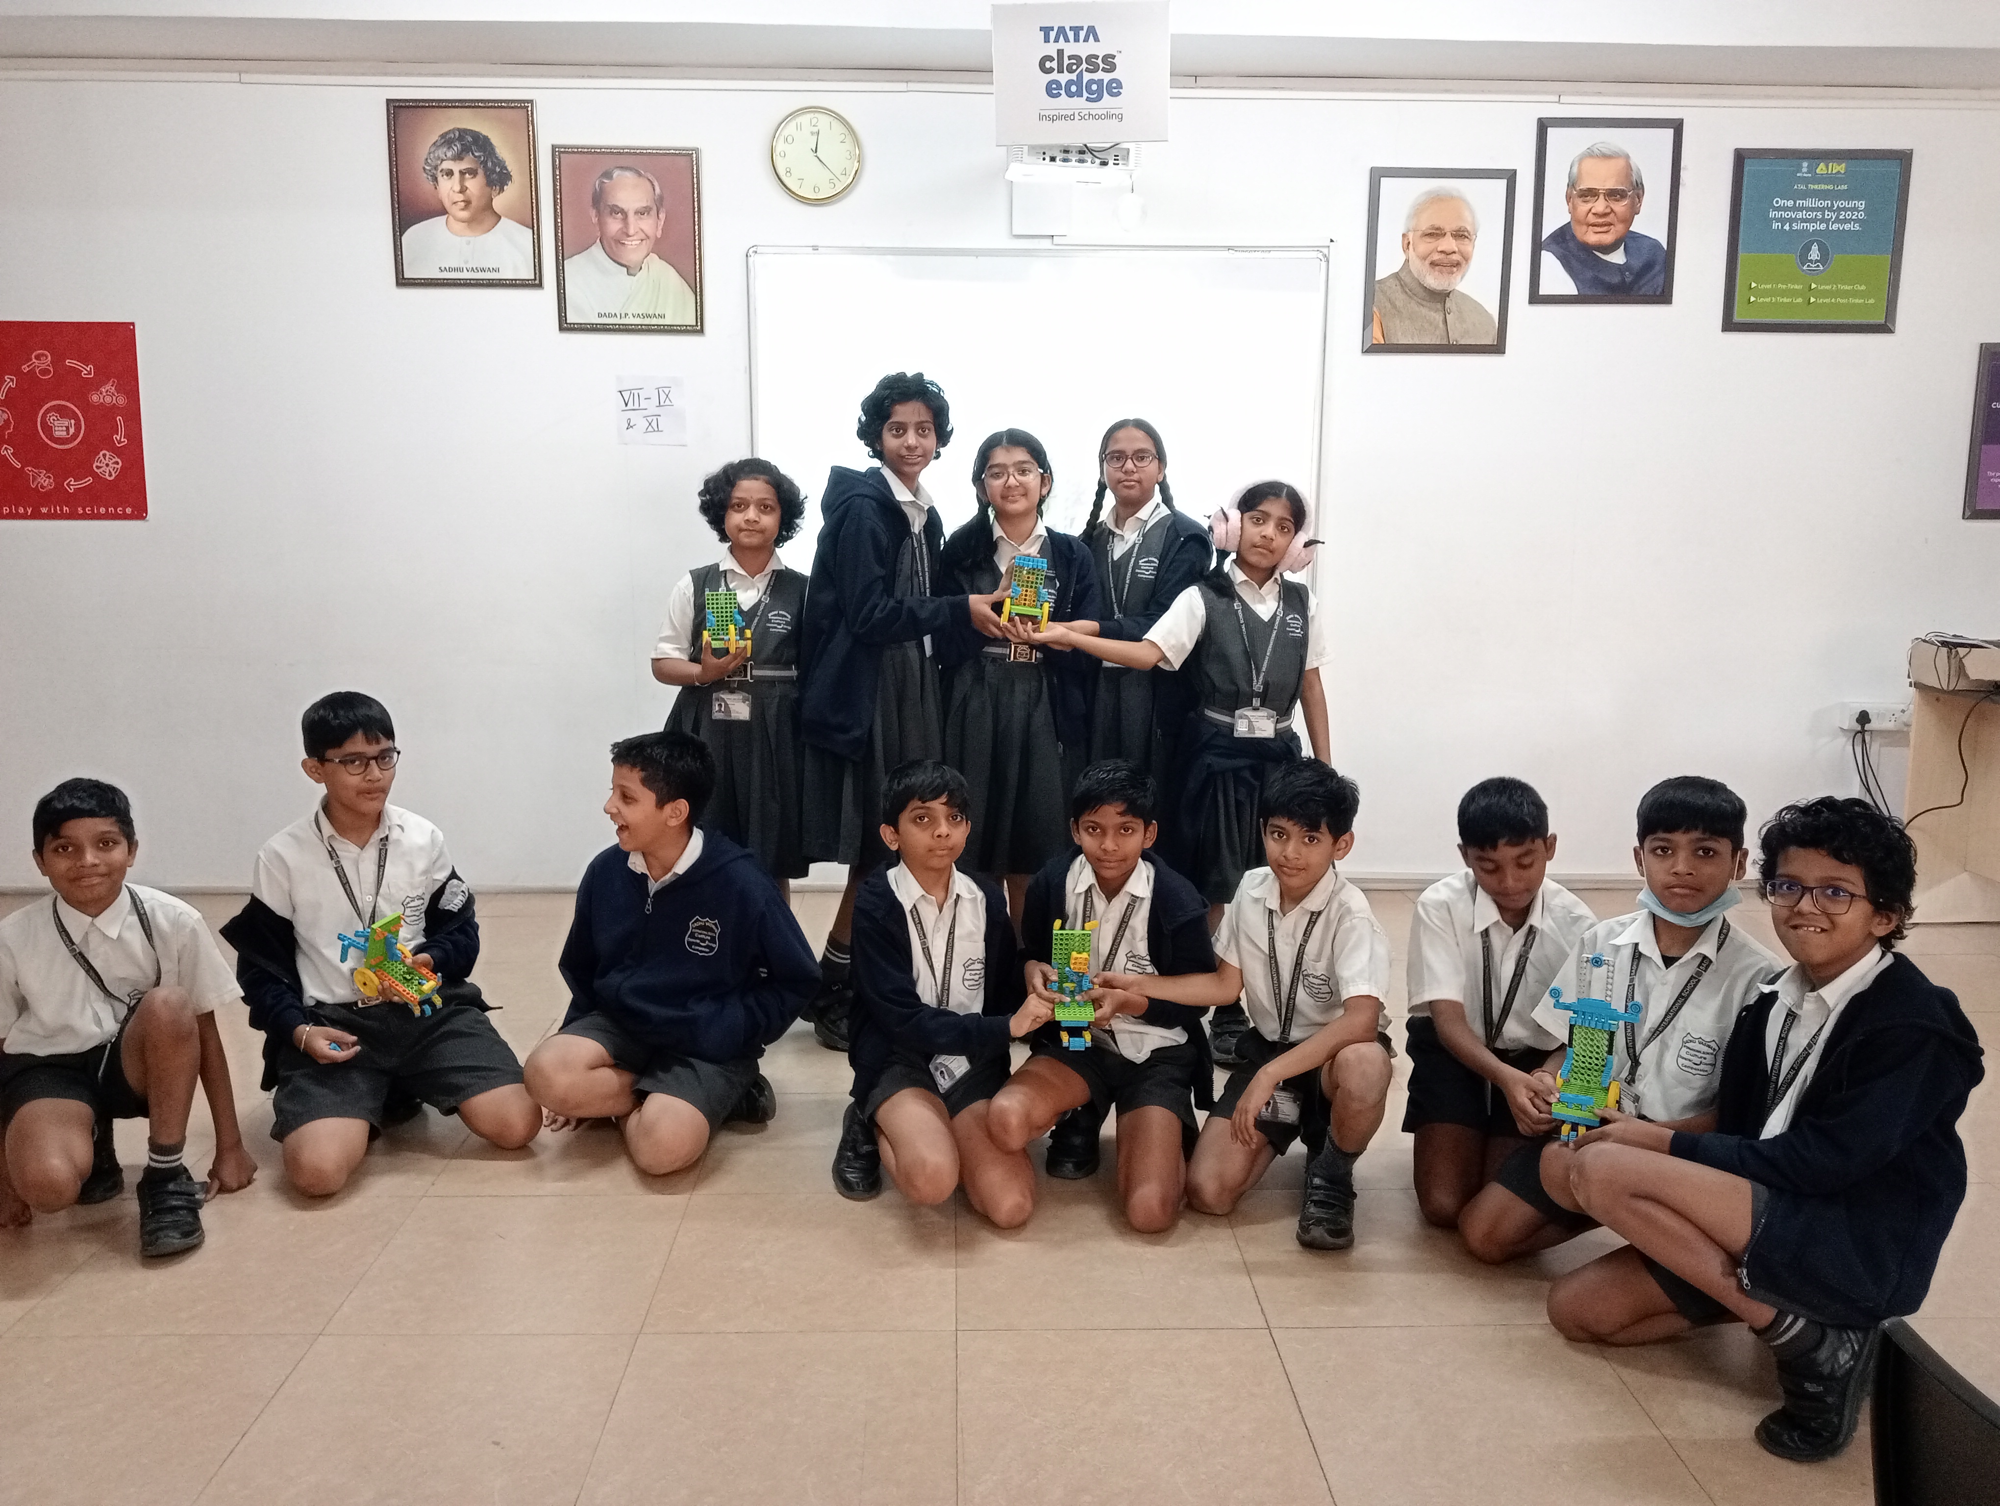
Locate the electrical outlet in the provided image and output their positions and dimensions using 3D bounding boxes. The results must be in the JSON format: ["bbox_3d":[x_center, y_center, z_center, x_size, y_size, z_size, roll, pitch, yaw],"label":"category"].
[{"bbox_3d":[2.898,-0.117,5.353,0.250,0.100,0.055,0,10,-2],"label":"electrical outlet"}]

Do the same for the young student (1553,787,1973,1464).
[{"bbox_3d":[1.159,0.517,2.462,0.690,0.900,0.430,-5,11,-27],"label":"young student"}]

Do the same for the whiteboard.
[{"bbox_3d":[0.121,-0.970,5.091,1.807,1.199,0.030,0,10,-1],"label":"whiteboard"}]

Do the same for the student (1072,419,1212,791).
[{"bbox_3d":[0.346,-0.083,4.135,0.380,1.513,0.330,2,10,10],"label":"student"}]

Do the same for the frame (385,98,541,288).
[{"bbox_3d":[-1.644,-1.720,4.981,0.446,0.557,0.030,0,10,-2],"label":"frame"}]

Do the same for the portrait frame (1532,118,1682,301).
[{"bbox_3d":[1.876,-1.673,5.019,0.451,0.552,0.025,0,10,-1],"label":"portrait frame"}]

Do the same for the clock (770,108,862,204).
[{"bbox_3d":[-0.557,-1.813,4.922,0.278,0.278,0.045,0,10,-1],"label":"clock"}]

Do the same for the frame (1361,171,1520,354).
[{"bbox_3d":[1.363,-1.522,5.031,0.453,0.555,0.025,0,10,-1],"label":"frame"}]

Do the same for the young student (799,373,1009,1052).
[{"bbox_3d":[-0.232,-0.077,3.837,0.420,1.595,0.400,8,13,40],"label":"young student"}]

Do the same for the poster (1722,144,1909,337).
[{"bbox_3d":[2.577,-1.613,5.111,0.565,0.553,0.030,0,10,-2],"label":"poster"}]

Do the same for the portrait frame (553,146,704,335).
[{"bbox_3d":[-1.147,-1.588,5.017,0.449,0.555,0.030,0,10,-2],"label":"portrait frame"}]

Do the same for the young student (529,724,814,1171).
[{"bbox_3d":[-0.694,0.369,3.302,0.540,0.870,0.550,5,11,26],"label":"young student"}]

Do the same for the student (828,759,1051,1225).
[{"bbox_3d":[-0.154,0.412,3.121,0.420,0.850,0.520,-4,10,-21],"label":"student"}]

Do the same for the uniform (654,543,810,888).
[{"bbox_3d":[-0.612,-0.088,3.785,0.370,0.770,0.260,-1,10,-8],"label":"uniform"}]

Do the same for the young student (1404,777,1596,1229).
[{"bbox_3d":[0.905,0.414,3.159,0.400,0.840,0.540,1,10,3],"label":"young student"}]

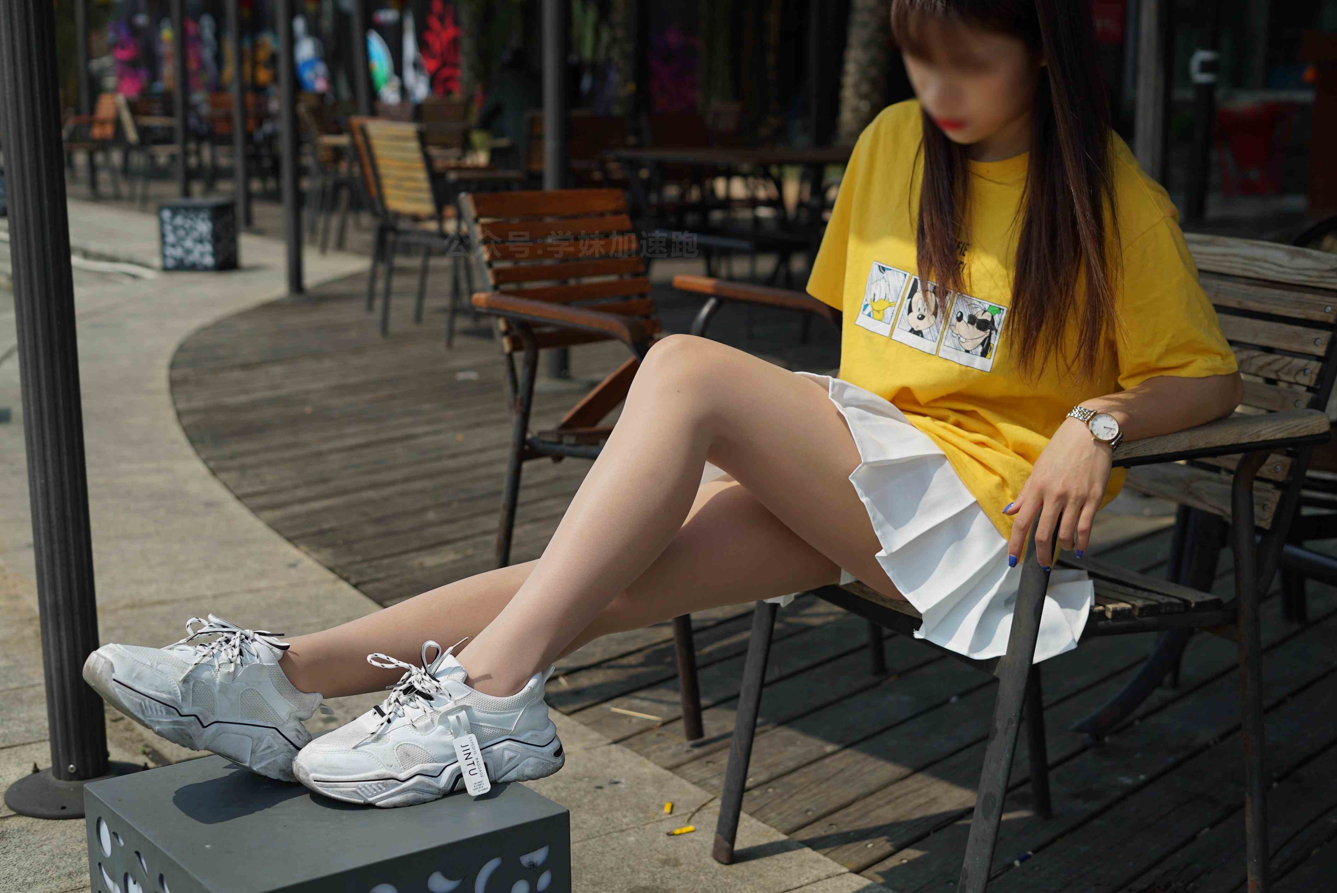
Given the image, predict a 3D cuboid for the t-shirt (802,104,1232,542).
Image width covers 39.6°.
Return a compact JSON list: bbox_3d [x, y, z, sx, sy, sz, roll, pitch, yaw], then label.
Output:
[{"bbox_3d":[0.464,-0.163,2.440,0.520,0.540,0.340,9,2,39],"label":"t-shirt"}]

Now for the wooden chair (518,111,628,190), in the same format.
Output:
[{"bbox_3d":[-0.508,-1.380,10.100,0.560,0.900,0.620,-3,12,-14],"label":"wooden chair"}]

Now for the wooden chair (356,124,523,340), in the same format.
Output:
[{"bbox_3d":[-0.915,-0.877,7.695,0.630,0.910,0.520,-11,15,-43],"label":"wooden chair"}]

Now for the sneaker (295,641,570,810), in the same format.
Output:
[{"bbox_3d":[-0.238,0.283,1.880,0.275,0.130,0.105,-3,11,-13],"label":"sneaker"}]

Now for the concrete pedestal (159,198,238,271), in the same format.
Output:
[{"bbox_3d":[-2.805,-1.267,11.100,0.350,0.385,0.350,2,11,11],"label":"concrete pedestal"}]

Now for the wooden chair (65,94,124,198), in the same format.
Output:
[{"bbox_3d":[-5.042,-2.591,16.000,0.640,0.900,0.560,-9,14,-38],"label":"wooden chair"}]

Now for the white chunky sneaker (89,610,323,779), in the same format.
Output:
[{"bbox_3d":[-0.456,0.250,1.857,0.270,0.130,0.105,27,-4,-31],"label":"white chunky sneaker"}]

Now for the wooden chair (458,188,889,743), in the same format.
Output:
[{"bbox_3d":[0.001,-0.021,3.412,0.535,0.880,0.680,-11,15,-42],"label":"wooden chair"}]

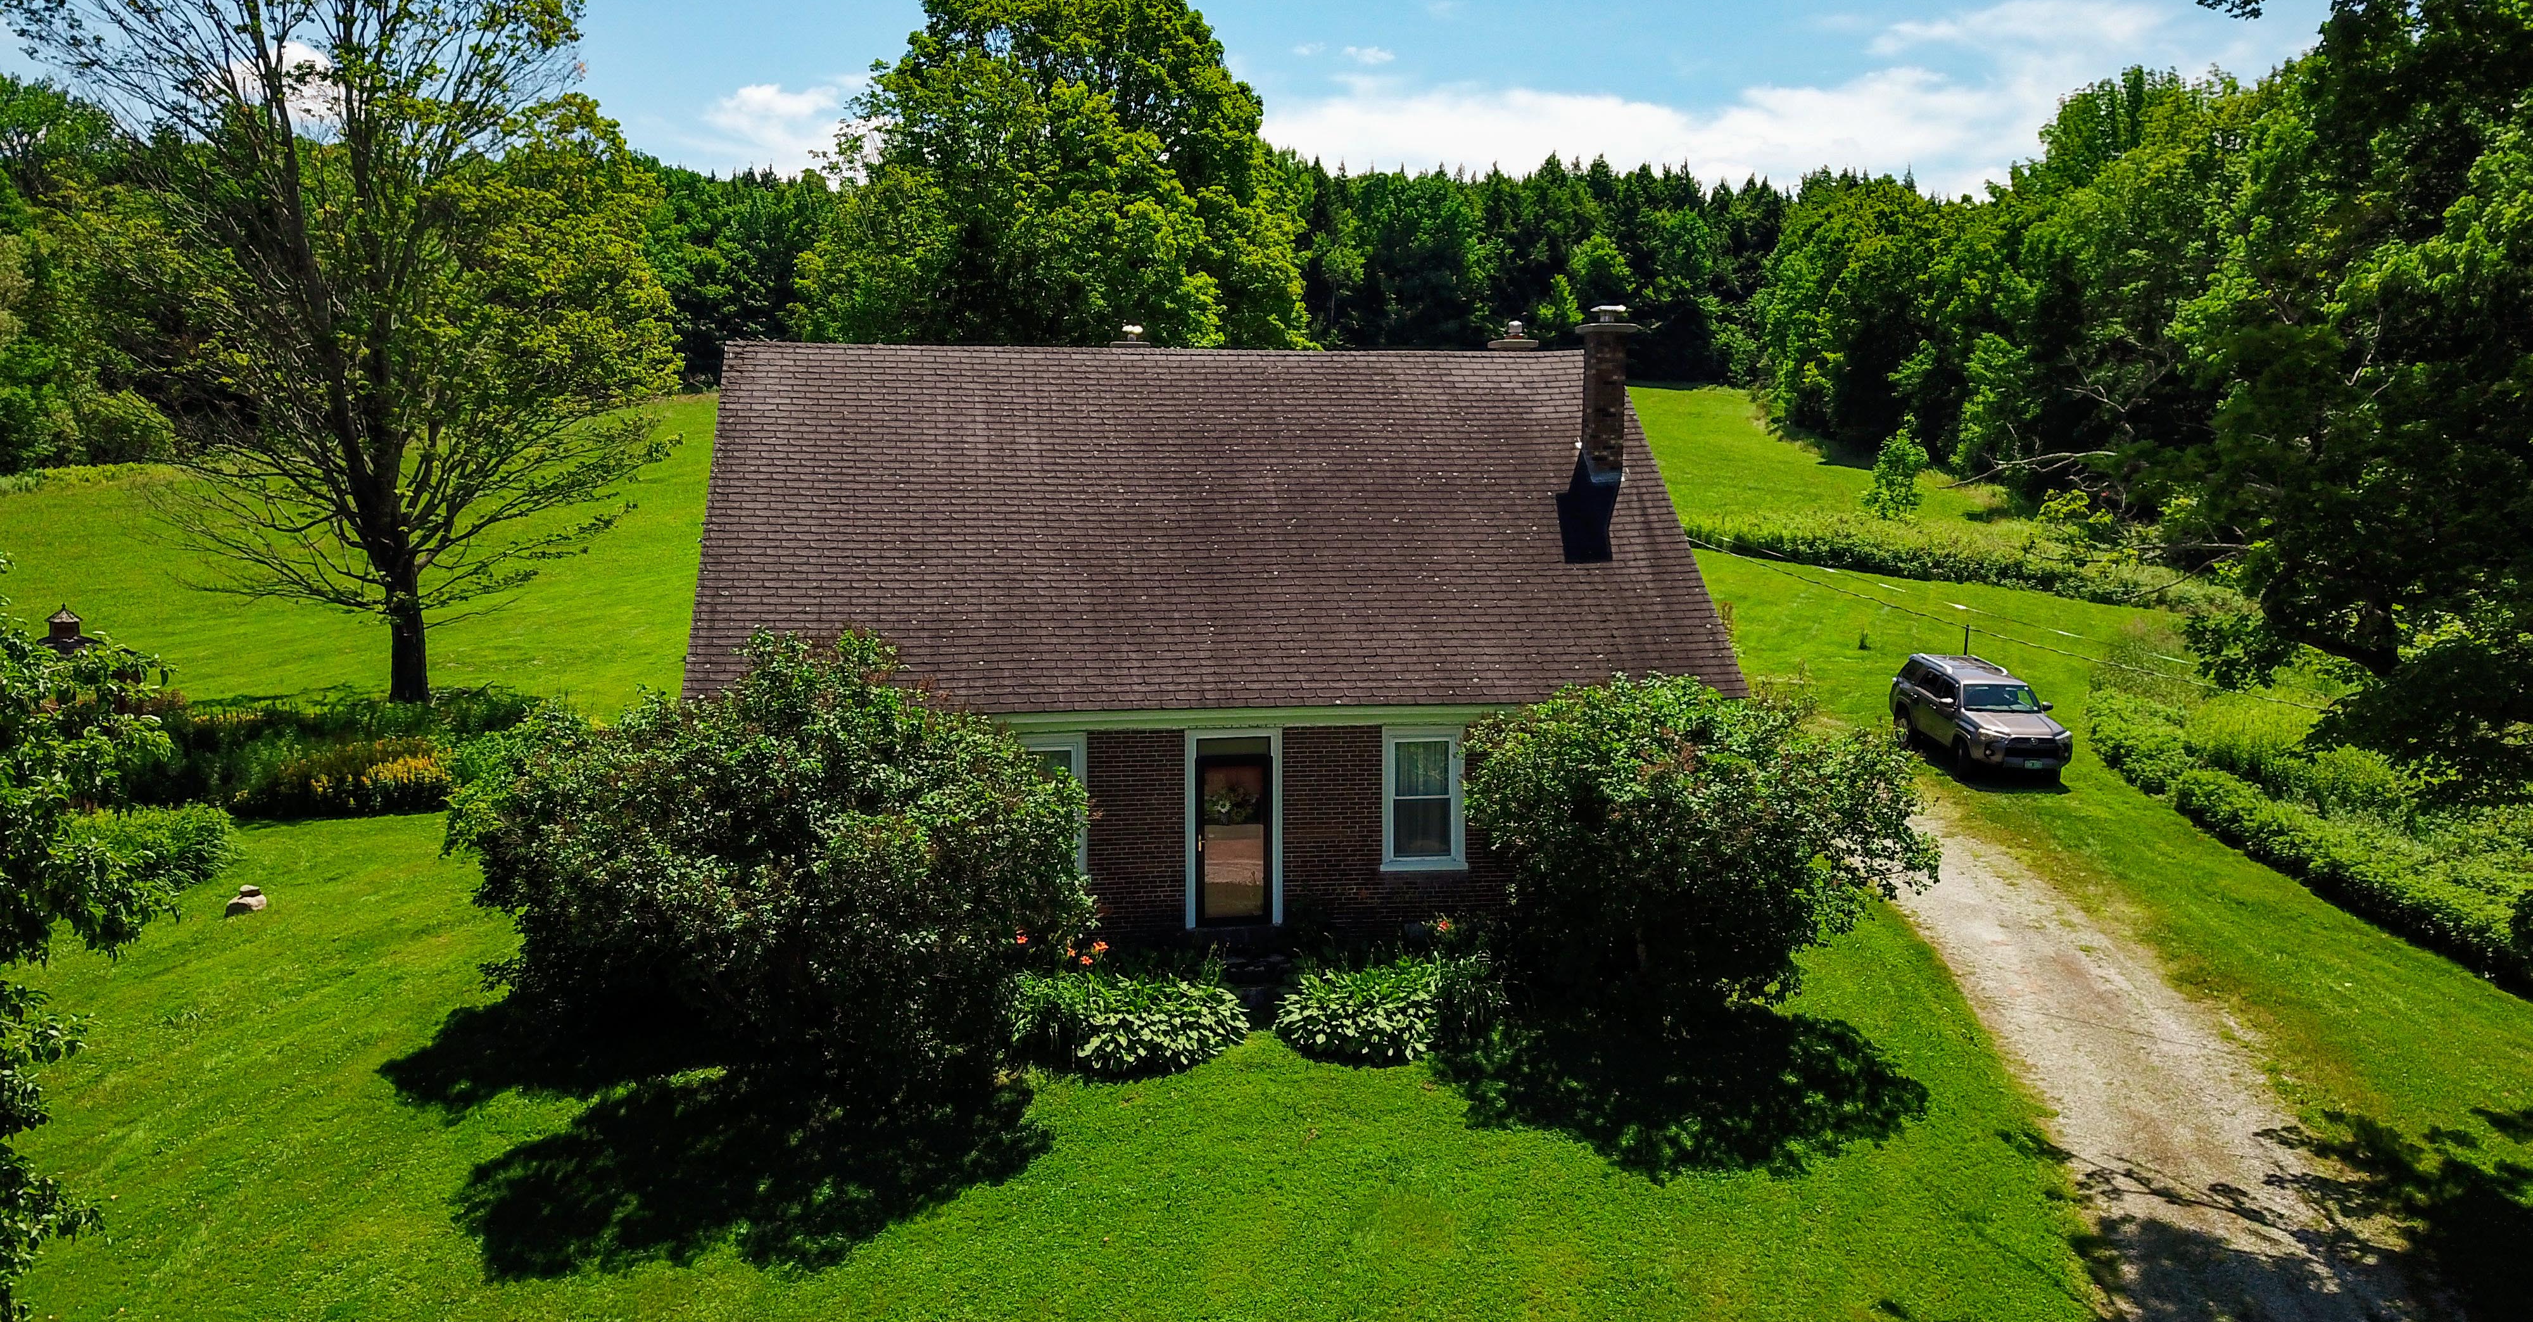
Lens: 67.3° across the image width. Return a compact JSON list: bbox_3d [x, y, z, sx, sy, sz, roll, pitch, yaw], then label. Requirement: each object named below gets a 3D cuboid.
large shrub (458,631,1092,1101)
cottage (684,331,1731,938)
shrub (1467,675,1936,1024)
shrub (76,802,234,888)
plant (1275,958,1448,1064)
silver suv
[{"bbox_3d":[-4.841,1.979,18.804,5.900,4.400,5.200,0,8,0],"label":"large shrub"},{"bbox_3d":[-1.127,-0.809,26.235,12.100,7.770,10.100,-1,9,-9],"label":"cottage"},{"bbox_3d":[4.734,2.112,20.735,4.800,3.700,4.200,0,8,0],"label":"shrub"},{"bbox_3d":[-15.748,2.415,26.869,2.200,1.000,1.800,0,8,0],"label":"shrub"},{"bbox_3d":[0.985,3.682,20.367,1.720,0.650,1.600,0,8,0],"label":"plant"},{"bbox_3d":[13.700,1.100,36.400,1.930,1.800,4.820,1,9,-3],"label":"silver suv"}]

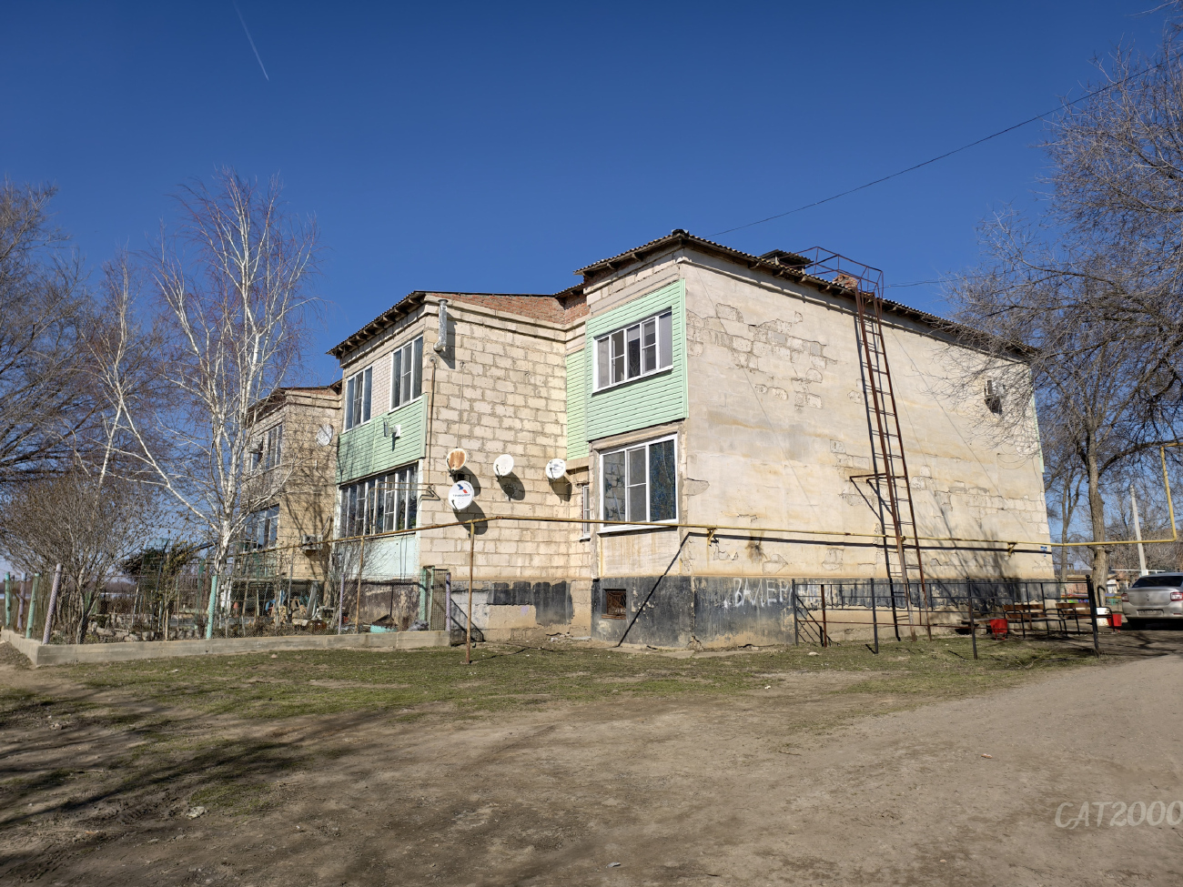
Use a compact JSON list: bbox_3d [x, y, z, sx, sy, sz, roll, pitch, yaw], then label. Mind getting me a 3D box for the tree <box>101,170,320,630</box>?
[{"bbox_3d":[-11.011,-1.584,22.761,5.700,13.650,5.300,5,-11,-26],"label":"tree"}]

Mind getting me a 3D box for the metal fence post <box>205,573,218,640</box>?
[{"bbox_3d":[-7.184,3.100,14.903,0.078,1.210,0.078,9,-12,-35],"label":"metal fence post"}]

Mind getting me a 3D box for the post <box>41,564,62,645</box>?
[{"bbox_3d":[-9.202,2.746,13.414,0.080,1.350,0.080,11,-12,-35],"label":"post"}]

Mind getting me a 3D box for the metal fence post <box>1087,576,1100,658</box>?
[{"bbox_3d":[7.269,2.504,11.397,0.055,1.150,0.055,6,-12,-36],"label":"metal fence post"}]

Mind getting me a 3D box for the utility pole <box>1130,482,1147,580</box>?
[{"bbox_3d":[36.619,6.563,52.403,0.220,7.750,0.220,7,-12,-36],"label":"utility pole"}]

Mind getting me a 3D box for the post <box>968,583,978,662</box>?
[{"bbox_3d":[6.201,2.848,12.809,0.050,1.280,0.050,6,-12,-36],"label":"post"}]

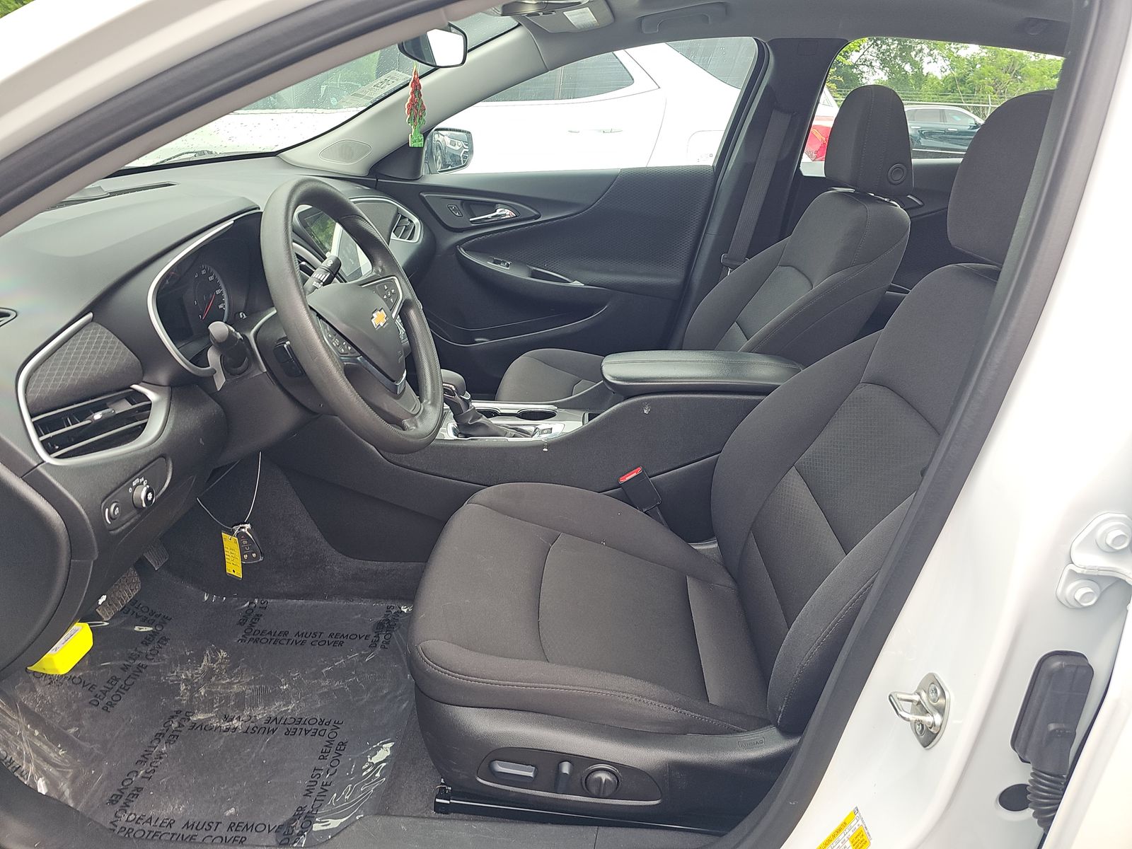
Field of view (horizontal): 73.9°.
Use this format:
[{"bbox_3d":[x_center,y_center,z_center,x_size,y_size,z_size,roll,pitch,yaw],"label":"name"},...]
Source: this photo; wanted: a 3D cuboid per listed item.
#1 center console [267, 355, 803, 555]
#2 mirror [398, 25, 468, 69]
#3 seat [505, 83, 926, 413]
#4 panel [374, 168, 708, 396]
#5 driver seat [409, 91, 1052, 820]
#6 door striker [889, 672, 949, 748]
[{"bbox_3d":[-0.030,0.044,1.453,0.990,0.436,0.247,3,24,3],"label":"center console"},{"bbox_3d":[-0.208,-0.588,1.183,0.042,0.067,0.232,11,26,11],"label":"mirror"},{"bbox_3d":[0.270,-0.273,1.708,0.843,0.929,0.542,3,24,3],"label":"seat"},{"bbox_3d":[-0.091,-0.375,2.068,0.944,0.677,0.126,3,24,3],"label":"panel"},{"bbox_3d":[0.213,0.045,1.019,0.823,0.929,0.540,3,24,3],"label":"driver seat"},{"bbox_3d":[0.275,0.225,0.588,0.037,0.063,0.046,3,24,3],"label":"door striker"}]

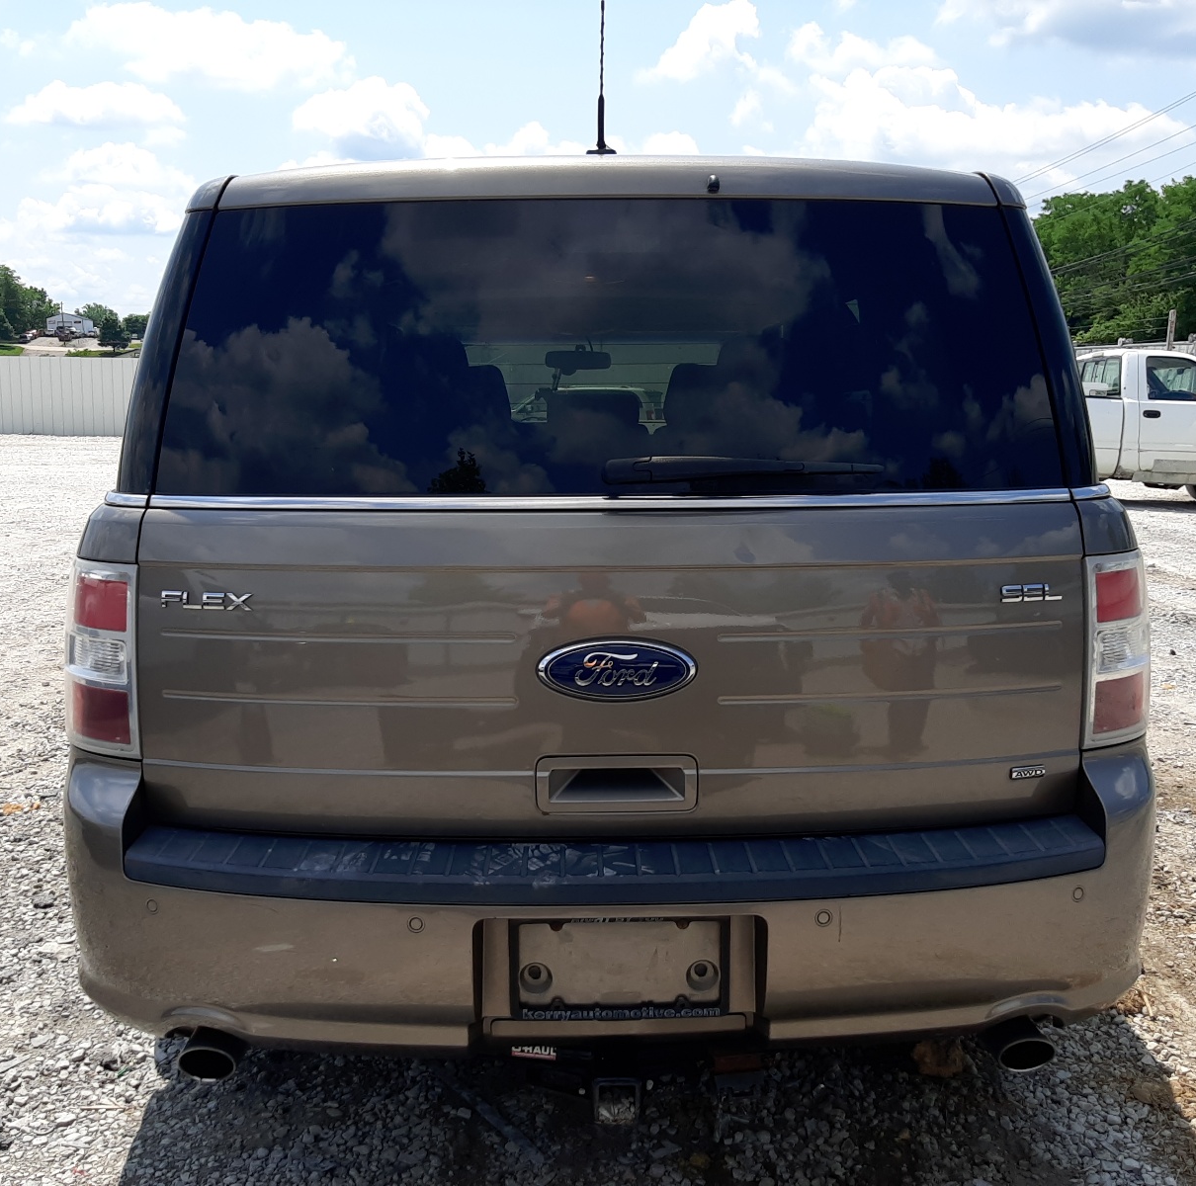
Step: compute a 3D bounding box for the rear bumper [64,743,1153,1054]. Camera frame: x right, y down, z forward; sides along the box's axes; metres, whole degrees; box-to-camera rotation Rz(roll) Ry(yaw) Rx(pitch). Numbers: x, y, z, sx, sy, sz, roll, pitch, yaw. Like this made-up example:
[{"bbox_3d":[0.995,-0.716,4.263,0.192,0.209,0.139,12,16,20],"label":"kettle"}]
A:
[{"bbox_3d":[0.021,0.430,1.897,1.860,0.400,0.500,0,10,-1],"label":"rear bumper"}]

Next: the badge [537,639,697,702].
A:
[{"bbox_3d":[0.025,0.109,1.682,0.229,0.092,0.020,0,10,-1],"label":"badge"}]

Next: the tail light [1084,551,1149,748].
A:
[{"bbox_3d":[0.827,0.090,1.881,0.210,0.310,0.210,0,10,-1],"label":"tail light"}]

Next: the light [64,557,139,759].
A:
[{"bbox_3d":[-0.784,0.084,1.860,0.210,0.310,0.210,0,10,-1],"label":"light"}]

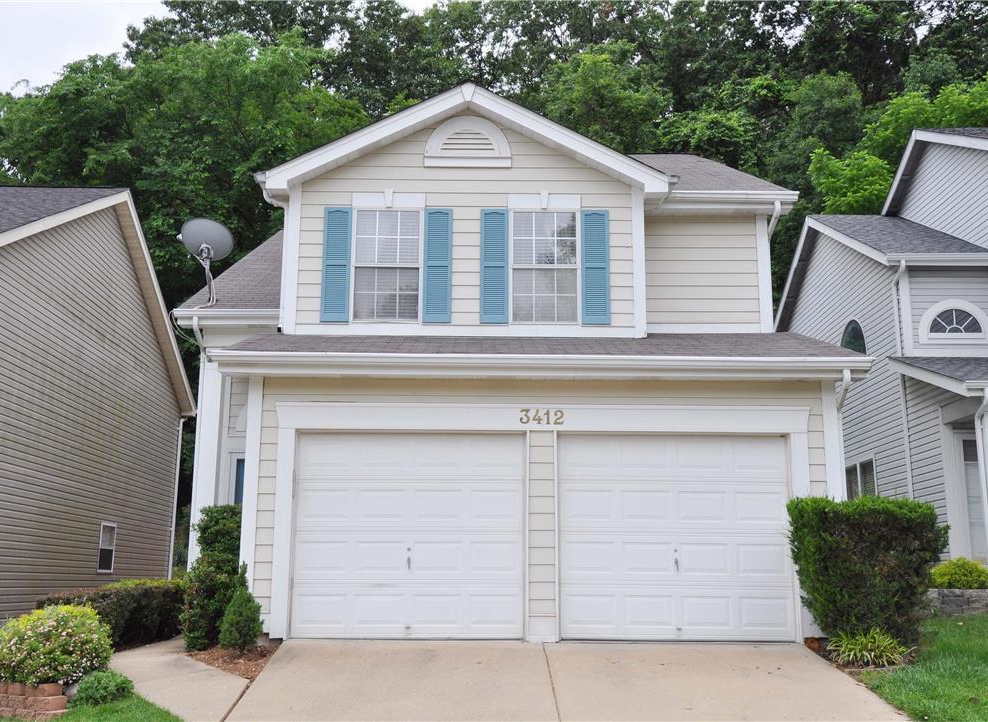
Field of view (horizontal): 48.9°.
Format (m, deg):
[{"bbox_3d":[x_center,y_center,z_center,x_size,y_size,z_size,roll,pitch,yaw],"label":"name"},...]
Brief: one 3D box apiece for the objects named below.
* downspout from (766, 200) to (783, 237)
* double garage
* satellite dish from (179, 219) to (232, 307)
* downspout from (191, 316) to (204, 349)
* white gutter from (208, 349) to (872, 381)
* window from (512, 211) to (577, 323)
[{"bbox_3d":[3.726,-1.889,14.407,0.180,0.450,0.180,0,-12,0],"label":"downspout"},{"bbox_3d":[0.493,1.779,11.311,5.287,2.217,0.200,0,-12,0],"label":"double garage"},{"bbox_3d":[-4.343,-1.512,16.440,0.750,1.140,0.620,9,-15,-36],"label":"satellite dish"},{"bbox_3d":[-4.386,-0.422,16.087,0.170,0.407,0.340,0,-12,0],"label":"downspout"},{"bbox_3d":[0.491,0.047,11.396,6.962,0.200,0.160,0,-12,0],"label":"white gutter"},{"bbox_3d":[0.639,-1.191,13.755,0.870,1.478,0.100,0,-12,0],"label":"window"}]

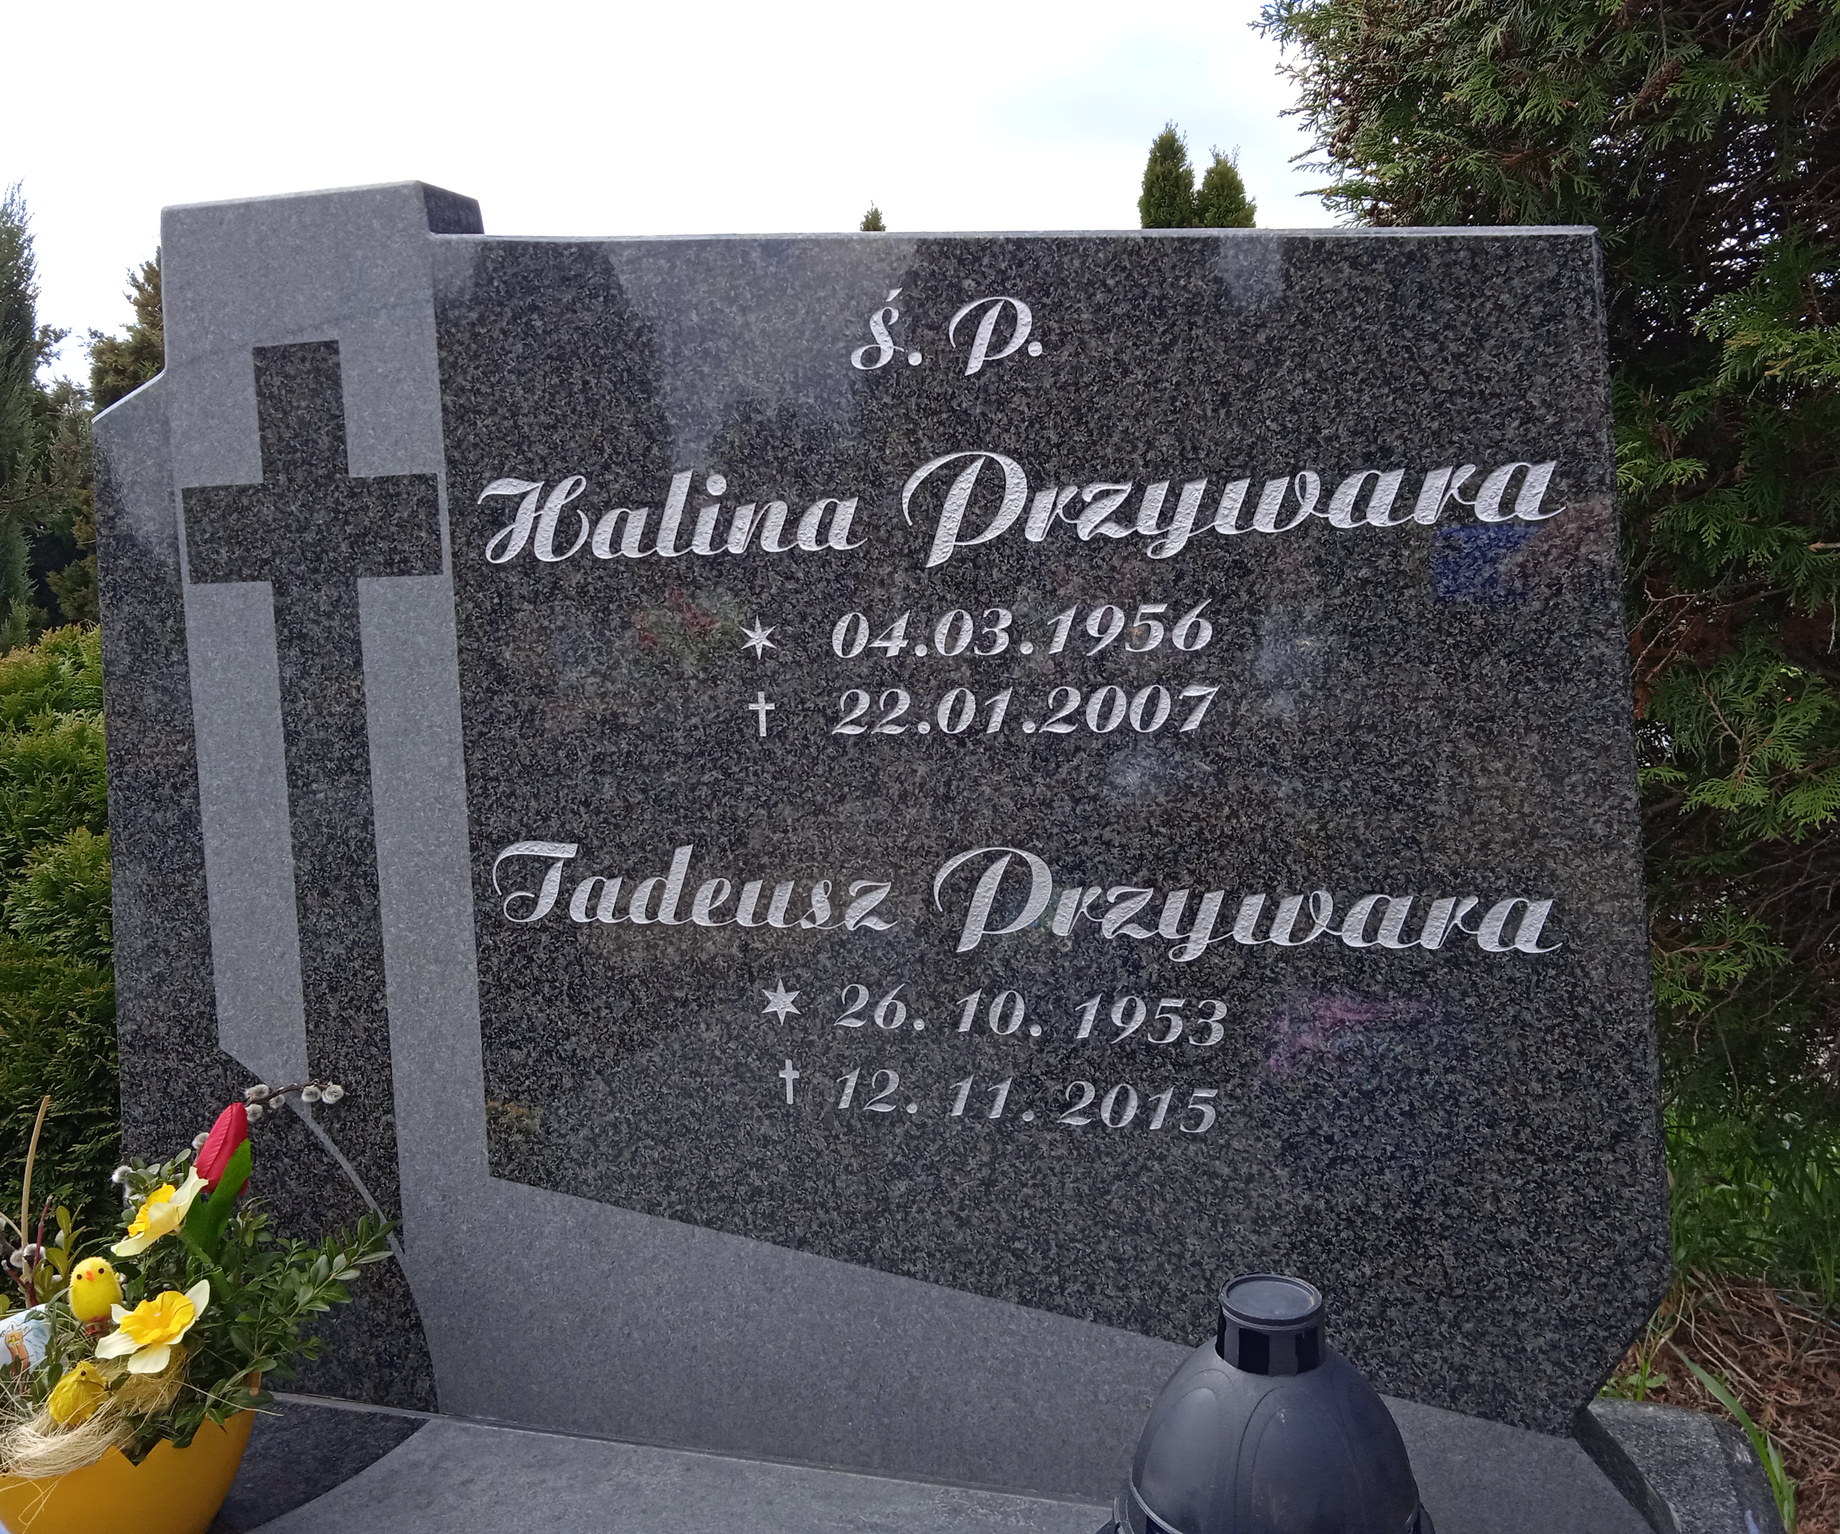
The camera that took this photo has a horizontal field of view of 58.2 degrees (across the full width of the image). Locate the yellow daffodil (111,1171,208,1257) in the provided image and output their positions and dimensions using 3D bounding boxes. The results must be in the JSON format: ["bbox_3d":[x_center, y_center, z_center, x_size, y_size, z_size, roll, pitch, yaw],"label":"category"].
[{"bbox_3d":[-0.429,0.252,0.935,0.064,0.027,0.064,-45,-9,22],"label":"yellow daffodil"}]

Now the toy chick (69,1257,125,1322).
[{"bbox_3d":[-0.468,0.298,0.940,0.028,0.038,0.029,-4,8,-17],"label":"toy chick"}]

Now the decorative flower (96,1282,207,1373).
[{"bbox_3d":[-0.425,0.311,0.920,0.067,0.027,0.067,-1,29,10],"label":"decorative flower"}]

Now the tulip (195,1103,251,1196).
[{"bbox_3d":[-0.400,0.220,0.950,0.028,0.055,0.028,25,-12,-16],"label":"tulip"}]

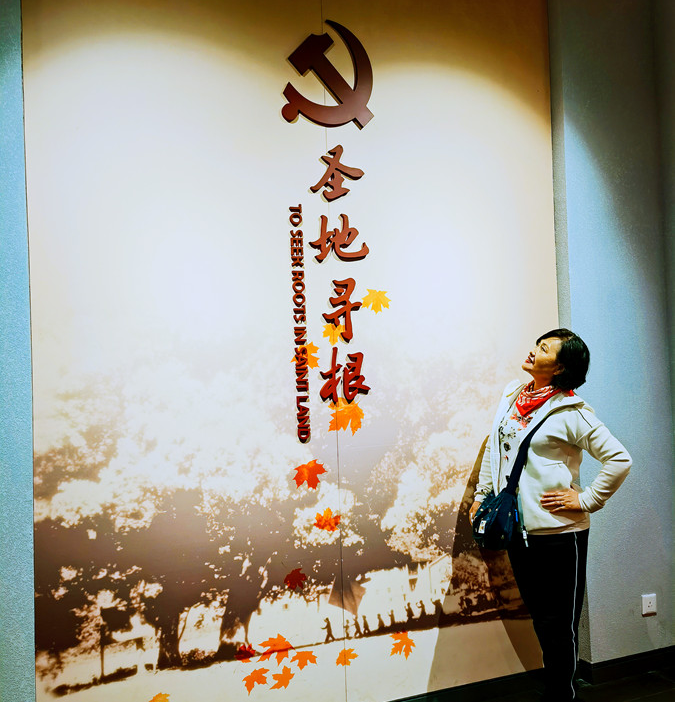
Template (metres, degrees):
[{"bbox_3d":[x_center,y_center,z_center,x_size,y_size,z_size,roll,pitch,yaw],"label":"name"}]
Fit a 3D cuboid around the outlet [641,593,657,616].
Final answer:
[{"bbox_3d":[1.459,1.186,3.283,0.086,0.086,0.015,-1,-2,-21],"label":"outlet"}]

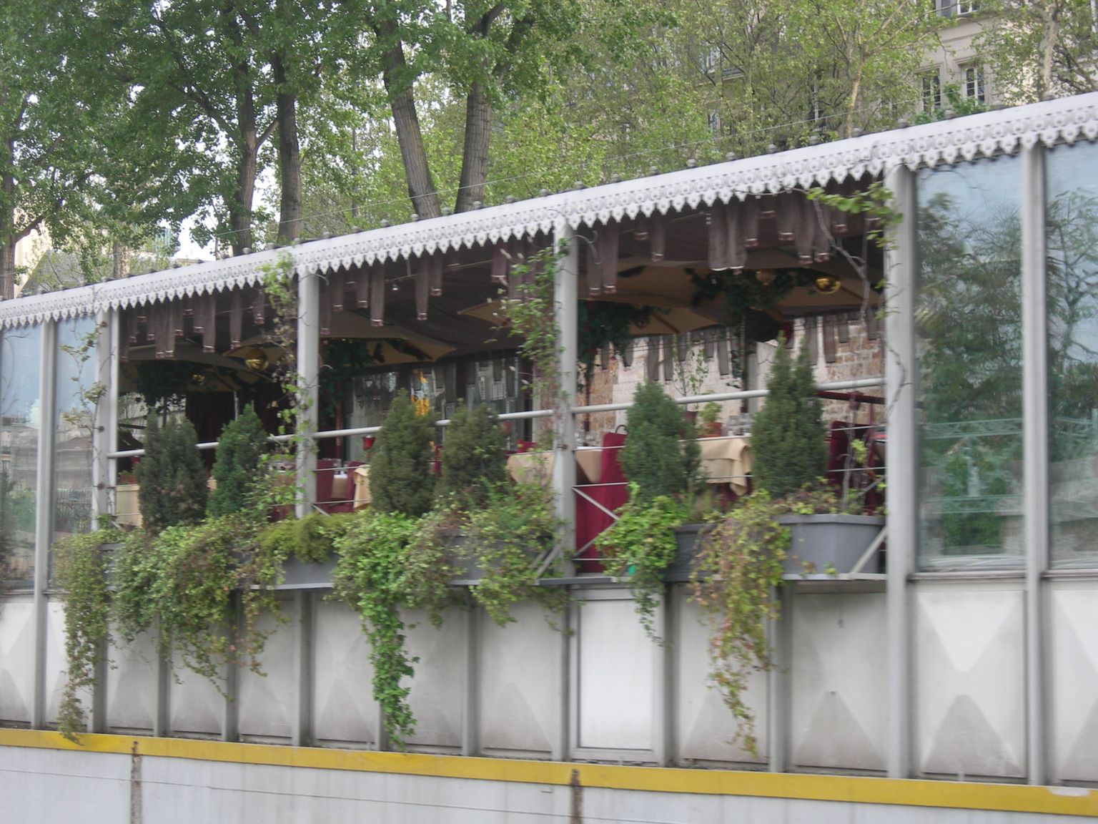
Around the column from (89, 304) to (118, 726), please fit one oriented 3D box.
[{"bbox_3d":[-3.700,0.896,21.601,0.115,3.500,0.115,5,-7,-41],"label":"column"}]

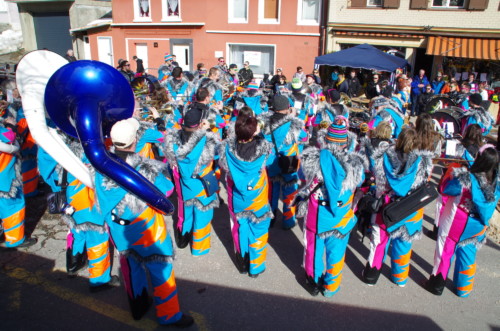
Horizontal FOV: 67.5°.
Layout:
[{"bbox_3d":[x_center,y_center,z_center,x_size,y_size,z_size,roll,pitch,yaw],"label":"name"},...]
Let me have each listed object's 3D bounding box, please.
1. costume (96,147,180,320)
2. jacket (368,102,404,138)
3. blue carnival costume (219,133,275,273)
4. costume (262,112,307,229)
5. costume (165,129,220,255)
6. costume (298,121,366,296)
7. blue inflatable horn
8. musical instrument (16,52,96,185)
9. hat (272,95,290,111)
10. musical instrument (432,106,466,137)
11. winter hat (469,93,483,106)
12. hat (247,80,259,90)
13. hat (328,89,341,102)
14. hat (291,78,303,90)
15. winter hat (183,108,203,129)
[{"bbox_3d":[-0.936,0.615,3.298,0.660,1.480,0.480,8,18,20],"label":"costume"},{"bbox_3d":[2.241,-0.701,6.100,0.450,0.750,0.580,14,21,37],"label":"jacket"},{"bbox_3d":[-0.045,0.416,4.014,0.560,1.470,0.450,7,18,14],"label":"blue carnival costume"},{"bbox_3d":[0.455,0.056,5.034,0.560,1.520,0.450,8,18,17],"label":"costume"},{"bbox_3d":[-0.665,0.301,4.330,0.620,1.500,0.450,3,17,5],"label":"costume"},{"bbox_3d":[0.751,0.419,3.669,0.620,1.600,0.450,4,17,6],"label":"costume"},{"bbox_3d":[-1.081,-0.217,2.900,0.920,1.100,0.720,-1,17,-8],"label":"blue inflatable horn"},{"bbox_3d":[-1.685,-0.391,3.400,0.900,1.120,0.700,2,17,3],"label":"musical instrument"},{"bbox_3d":[0.391,-0.779,4.650,0.200,0.200,0.220,6,18,15],"label":"hat"},{"bbox_3d":[3.527,-0.800,6.700,0.380,0.560,0.560,-13,23,-41],"label":"musical instrument"},{"bbox_3d":[4.064,-1.193,6.750,0.250,0.220,0.210,11,19,28],"label":"winter hat"},{"bbox_3d":[0.047,-1.497,7.000,0.210,0.200,0.220,1,17,0],"label":"hat"},{"bbox_3d":[1.355,-1.118,6.000,0.200,0.210,0.220,-3,18,-15],"label":"hat"},{"bbox_3d":[0.892,-1.531,7.100,0.210,0.220,0.220,4,17,10],"label":"hat"},{"bbox_3d":[-0.617,-0.509,4.050,0.200,0.190,0.230,13,21,34],"label":"winter hat"}]

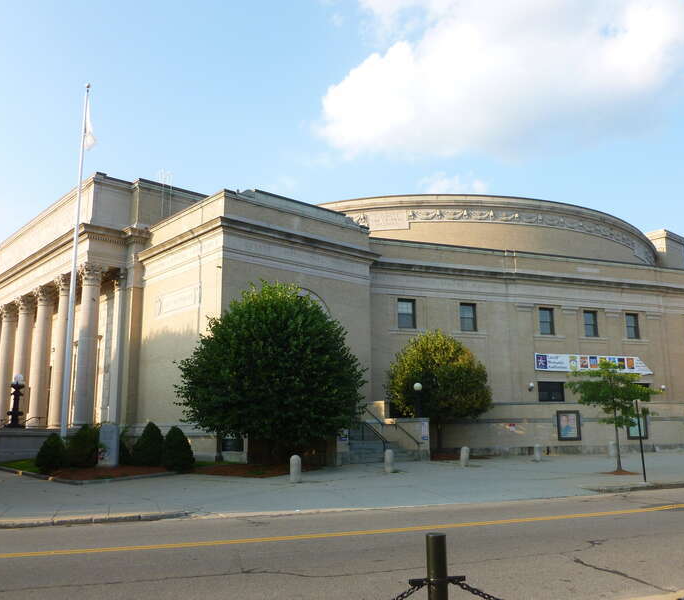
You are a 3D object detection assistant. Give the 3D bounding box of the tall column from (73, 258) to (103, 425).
[{"bbox_3d":[-12.663,2.198,32.343,1.165,8.219,1.165,9,-15,-41],"label":"tall column"}]

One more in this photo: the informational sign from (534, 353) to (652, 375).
[{"bbox_3d":[15.111,3.796,38.371,8.727,1.017,0.080,4,-12,-21],"label":"informational sign"}]

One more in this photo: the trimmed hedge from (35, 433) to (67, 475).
[{"bbox_3d":[-11.723,6.168,26.024,1.288,1.646,1.288,3,-12,-20],"label":"trimmed hedge"}]

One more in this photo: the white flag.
[{"bbox_3d":[-10.477,-7.353,26.956,0.550,2.425,0.300,4,-12,-22],"label":"white flag"}]

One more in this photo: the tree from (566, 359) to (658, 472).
[{"bbox_3d":[10.169,4.231,24.297,3.490,4.208,3.300,0,-11,0],"label":"tree"}]

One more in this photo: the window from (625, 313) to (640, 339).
[{"bbox_3d":[17.817,1.637,39.708,1.065,1.569,0.200,4,-12,-20],"label":"window"}]

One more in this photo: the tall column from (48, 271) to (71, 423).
[{"bbox_3d":[-15.087,2.743,35.004,1.165,8.219,1.165,9,-15,-41],"label":"tall column"}]

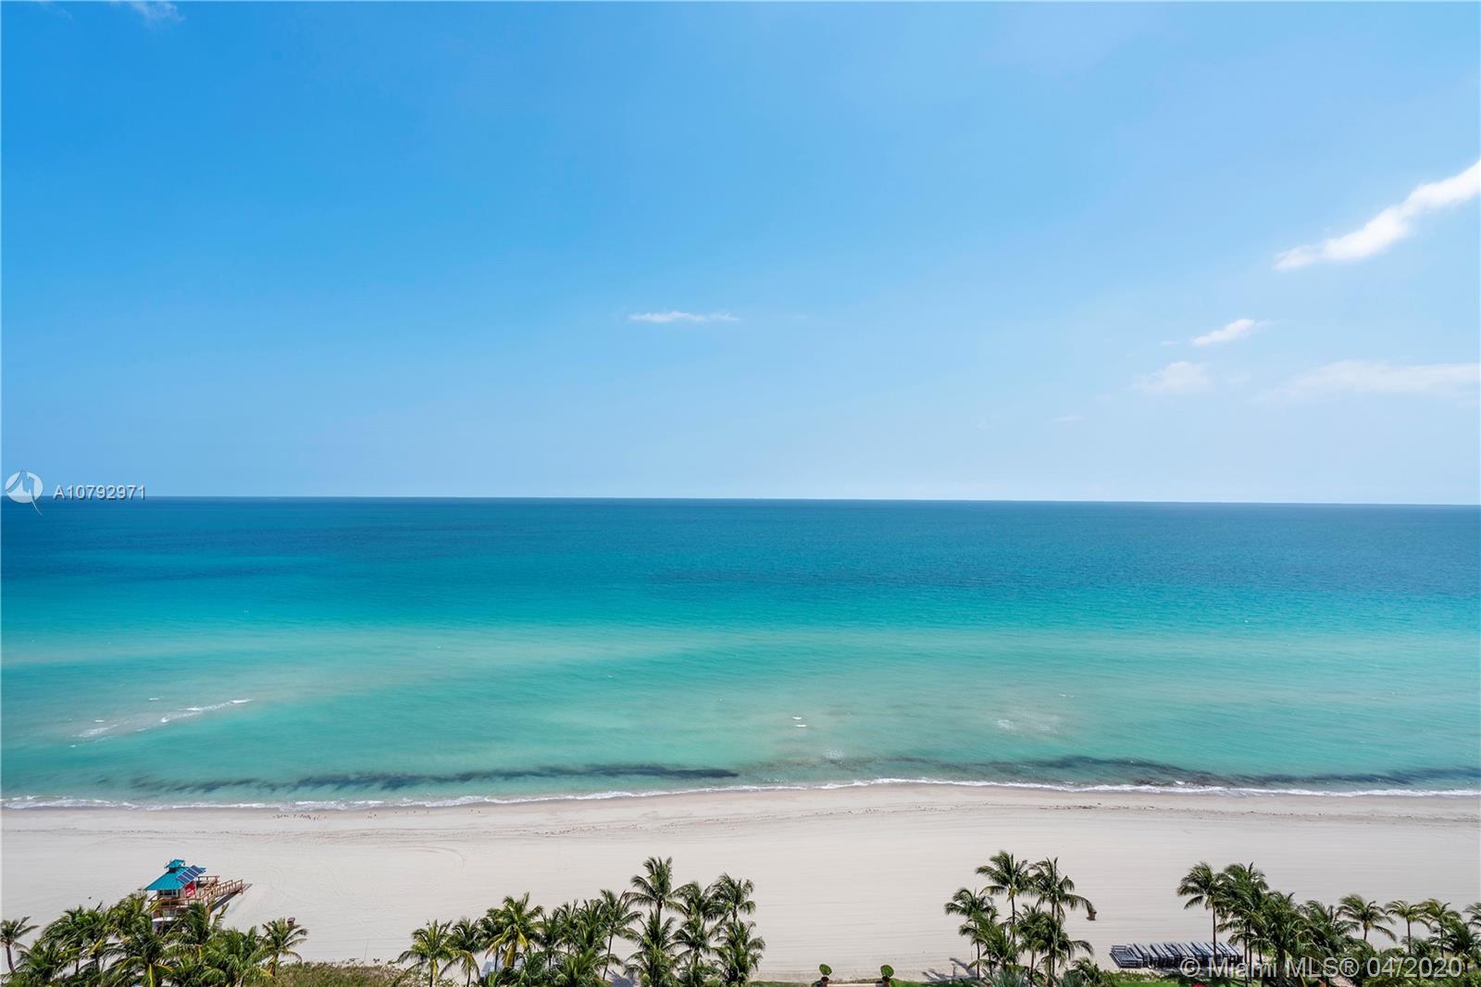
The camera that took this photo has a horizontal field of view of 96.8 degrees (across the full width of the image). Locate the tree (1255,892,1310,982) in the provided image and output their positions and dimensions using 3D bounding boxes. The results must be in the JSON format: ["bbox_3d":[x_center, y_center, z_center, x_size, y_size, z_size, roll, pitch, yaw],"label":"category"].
[{"bbox_3d":[52.920,44.110,64.250,5.400,9.500,5.200,0,-1,0],"label":"tree"}]

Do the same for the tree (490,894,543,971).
[{"bbox_3d":[-22.130,44.220,65.150,5.400,8.600,5.200,0,-1,0],"label":"tree"}]

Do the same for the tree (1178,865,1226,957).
[{"bbox_3d":[47.440,43.560,67.210,5.200,10.600,5.000,0,-1,0],"label":"tree"}]

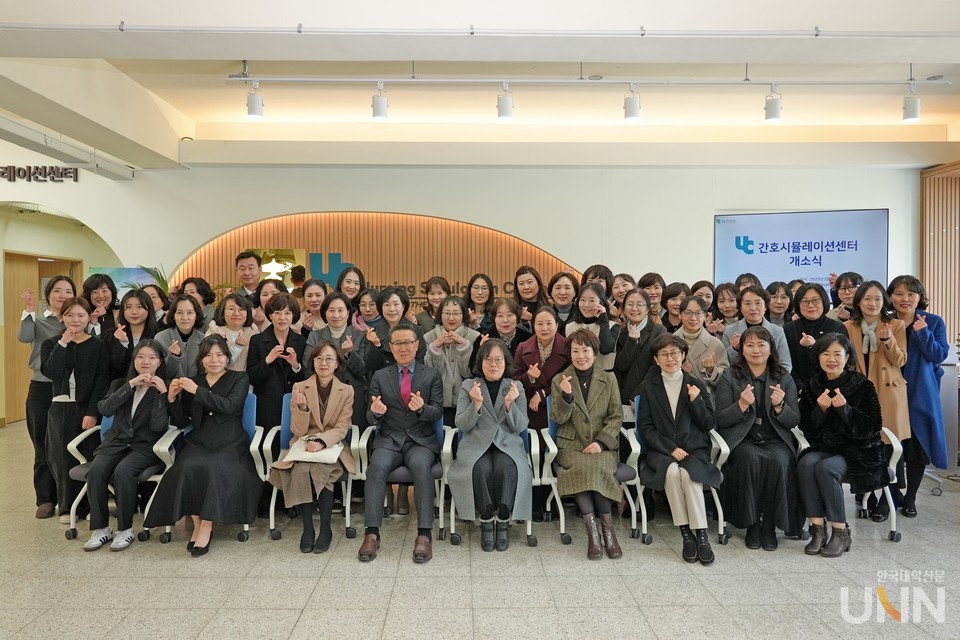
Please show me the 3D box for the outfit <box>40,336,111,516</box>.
[{"bbox_3d":[-2.782,0.720,4.587,0.480,1.240,0.340,0,1,-16],"label":"outfit"}]

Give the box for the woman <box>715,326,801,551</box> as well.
[{"bbox_3d":[1.814,0.729,4.405,0.540,1.315,0.720,1,3,12],"label":"woman"}]

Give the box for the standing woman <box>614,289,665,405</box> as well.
[{"bbox_3d":[1.110,0.571,4.697,0.480,1.600,0.340,1,3,17],"label":"standing woman"}]

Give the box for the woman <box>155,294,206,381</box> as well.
[{"bbox_3d":[-2.097,0.593,4.698,0.460,1.555,0.330,-1,3,-12],"label":"woman"}]

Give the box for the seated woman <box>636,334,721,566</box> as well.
[{"bbox_3d":[1.251,0.752,4.266,0.510,1.285,0.760,0,3,5],"label":"seated woman"}]

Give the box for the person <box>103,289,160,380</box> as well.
[{"bbox_3d":[-2.483,0.561,4.750,0.470,1.554,0.340,0,1,-20],"label":"person"}]

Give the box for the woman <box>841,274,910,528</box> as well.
[{"bbox_3d":[2.722,0.543,4.600,0.460,1.622,0.340,1,1,28],"label":"woman"}]

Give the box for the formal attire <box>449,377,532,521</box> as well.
[{"bbox_3d":[0.067,0.810,4.281,0.500,0.855,0.560,0,1,1],"label":"formal attire"}]

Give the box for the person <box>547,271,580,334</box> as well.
[{"bbox_3d":[0.669,0.478,5.280,0.470,1.714,0.330,0,1,6],"label":"person"}]

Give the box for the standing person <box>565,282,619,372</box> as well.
[{"bbox_3d":[0.851,0.536,5.105,0.460,1.647,0.360,0,1,7],"label":"standing person"}]

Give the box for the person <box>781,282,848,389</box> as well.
[{"bbox_3d":[2.464,0.546,4.905,0.500,1.644,0.370,0,1,17],"label":"person"}]

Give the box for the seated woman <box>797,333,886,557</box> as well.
[{"bbox_3d":[2.259,0.723,4.200,0.510,1.275,0.700,1,1,24],"label":"seated woman"}]

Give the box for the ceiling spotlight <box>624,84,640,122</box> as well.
[{"bbox_3d":[1.083,-1.544,4.720,0.114,0.255,0.116,0,1,0],"label":"ceiling spotlight"}]

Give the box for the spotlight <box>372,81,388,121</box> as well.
[{"bbox_3d":[-0.696,-1.524,4.660,0.114,0.255,0.116,0,1,0],"label":"spotlight"}]

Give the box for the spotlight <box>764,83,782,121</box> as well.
[{"bbox_3d":[2.096,-1.557,4.760,0.114,0.255,0.116,0,1,0],"label":"spotlight"}]

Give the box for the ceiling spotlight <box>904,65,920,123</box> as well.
[{"bbox_3d":[2.894,-1.517,4.460,0.105,0.371,0.100,0,1,1],"label":"ceiling spotlight"}]

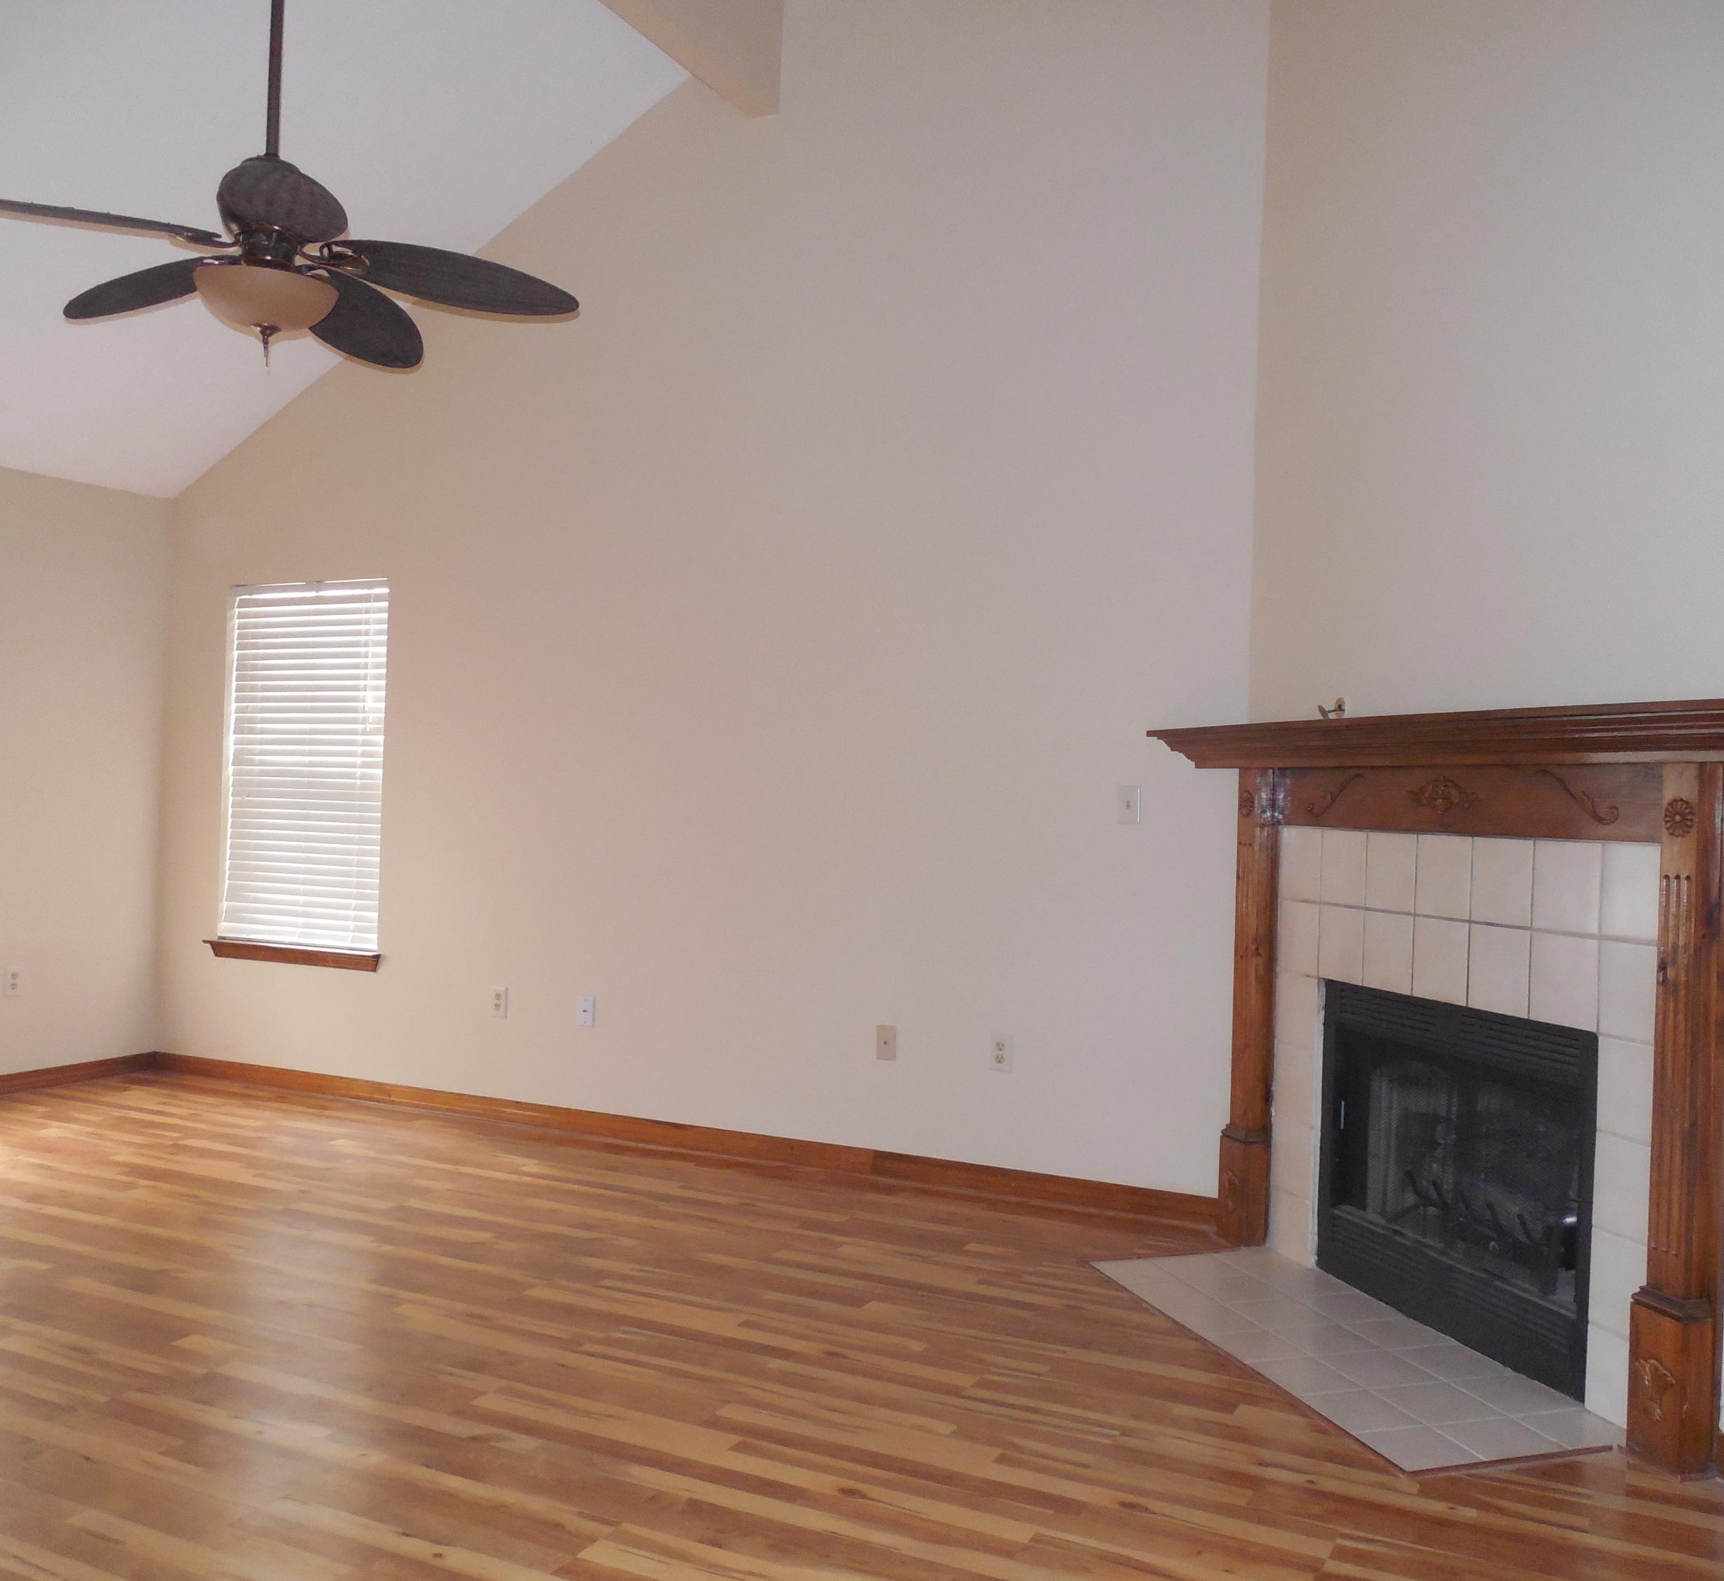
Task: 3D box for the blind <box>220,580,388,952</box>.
[{"bbox_3d":[-2.255,-0.105,6.205,0.862,1.470,0.100,1,-1,26],"label":"blind"}]

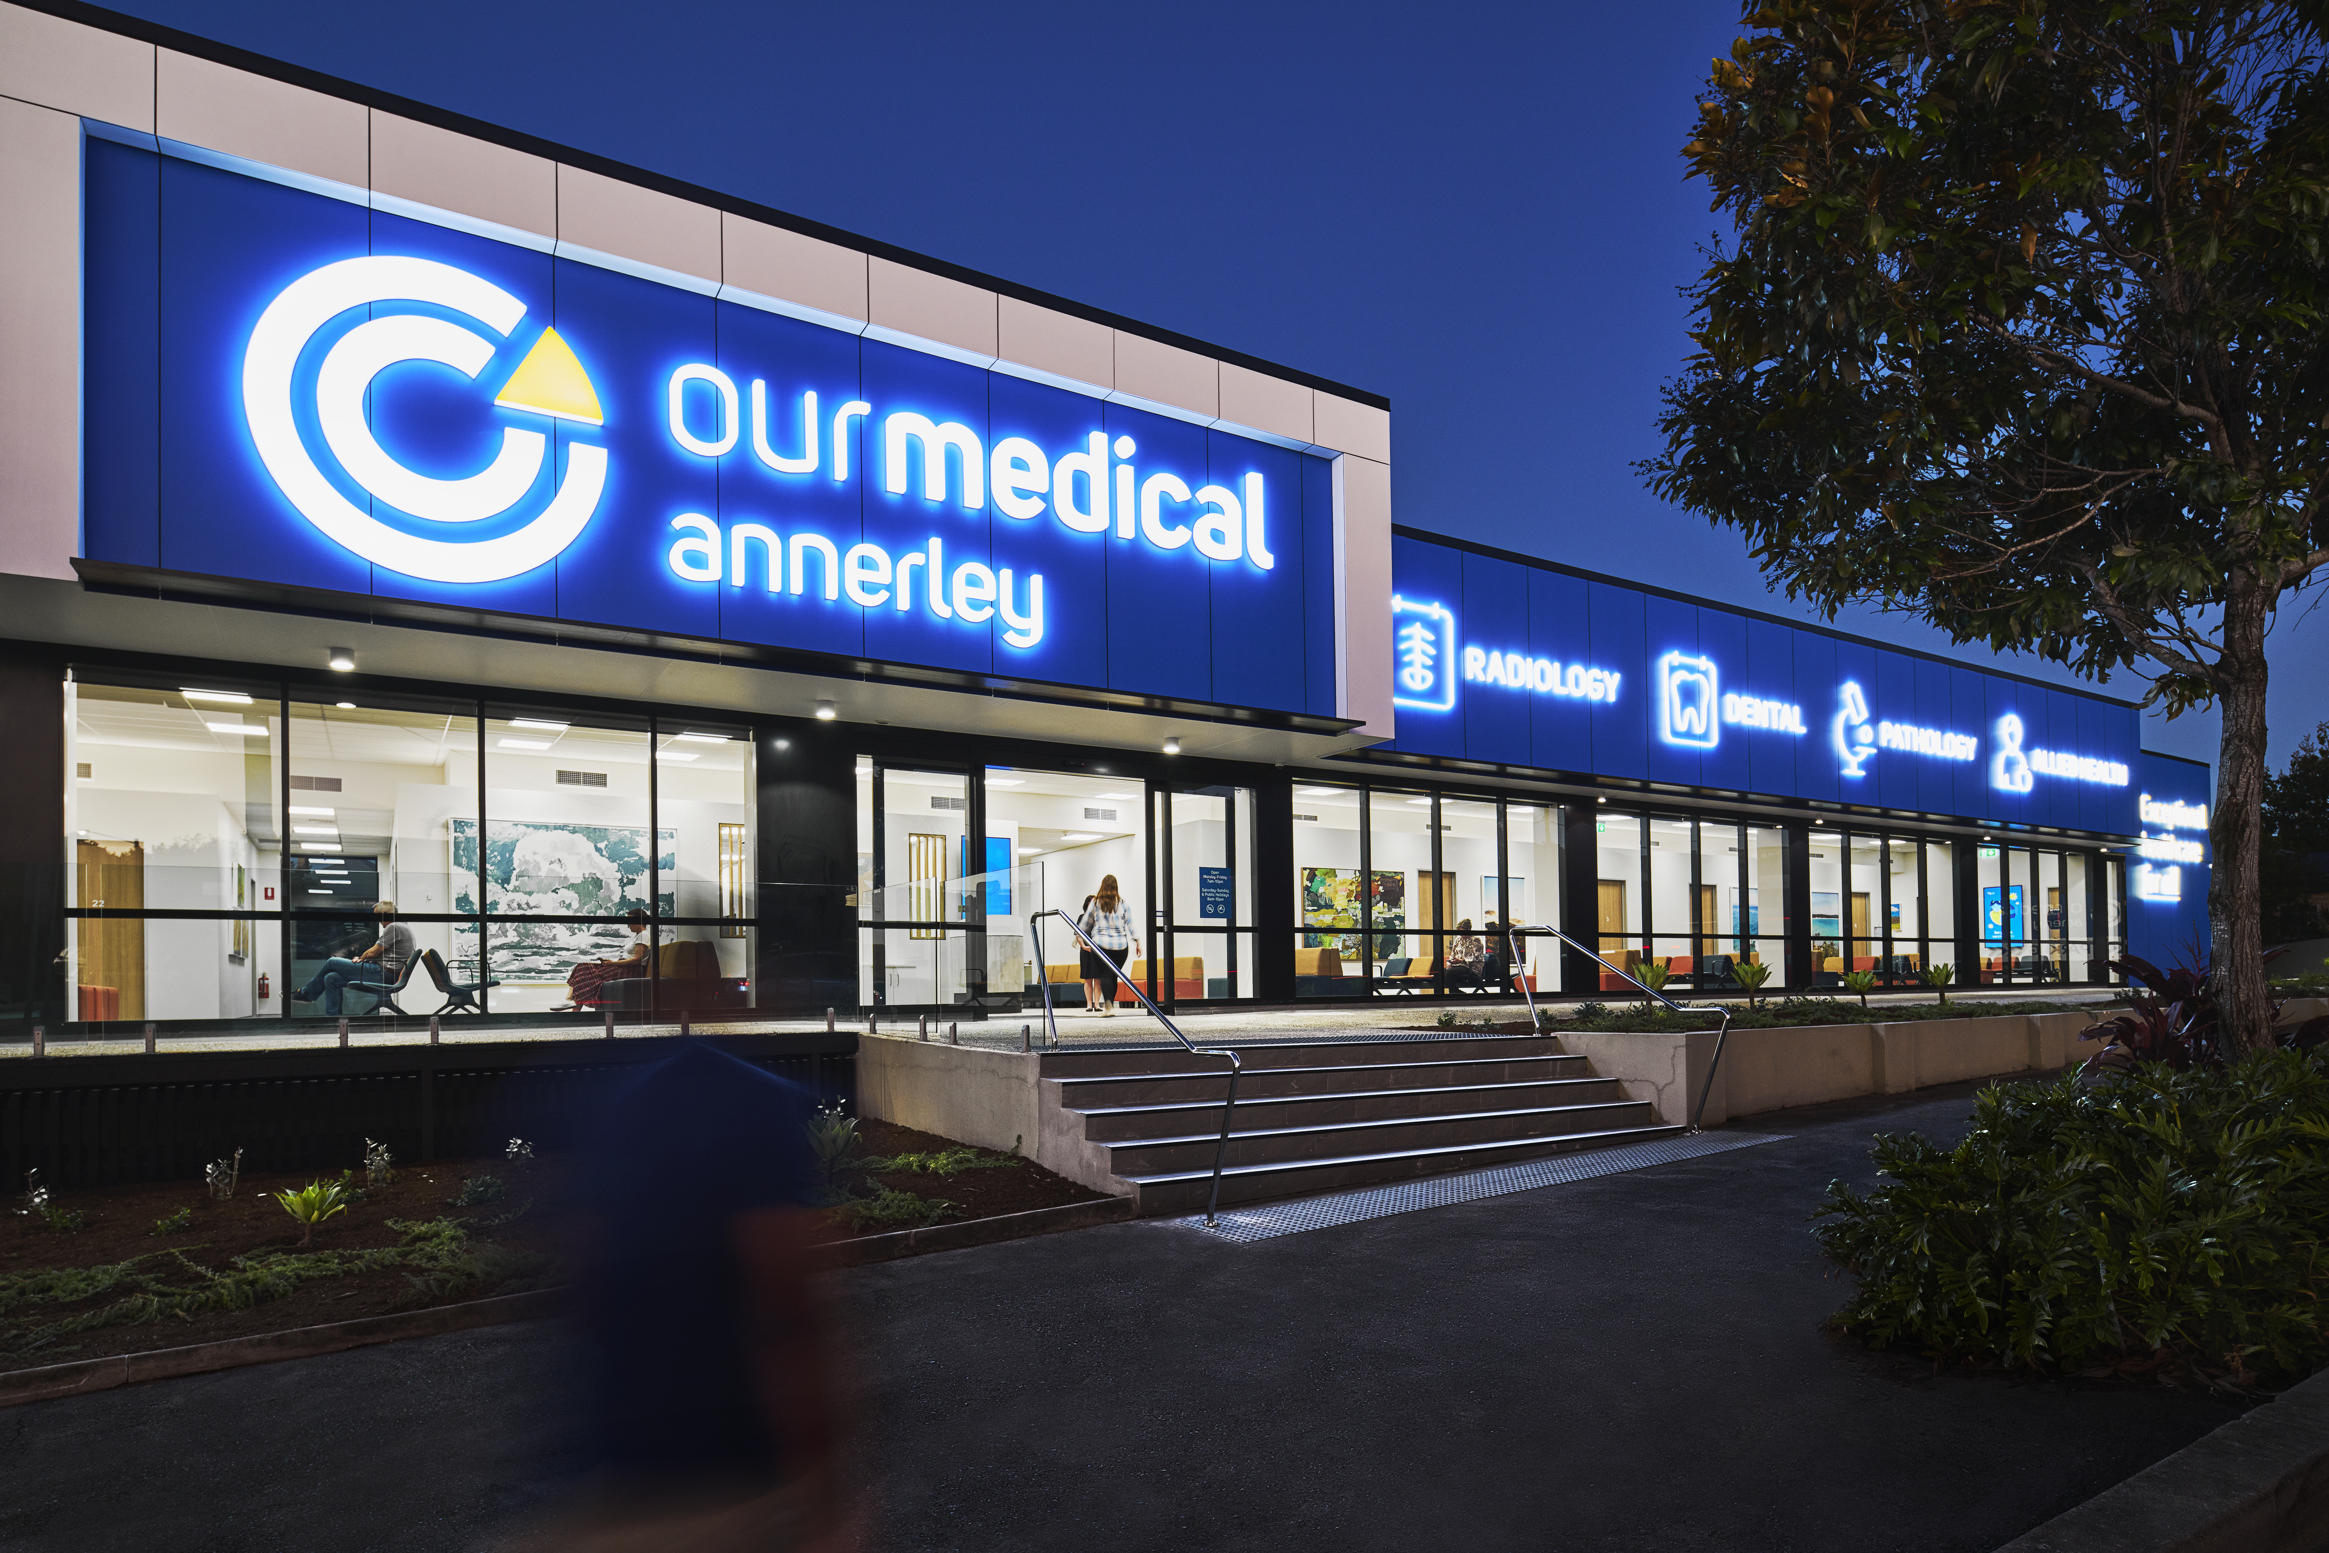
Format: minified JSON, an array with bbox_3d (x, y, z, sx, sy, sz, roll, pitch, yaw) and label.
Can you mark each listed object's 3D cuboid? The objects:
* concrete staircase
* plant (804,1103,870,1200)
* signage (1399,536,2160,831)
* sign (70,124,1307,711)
[{"bbox_3d":[1.593,2.298,8.583,4.767,0.840,1.295,5,-8,-31],"label":"concrete staircase"},{"bbox_3d":[-1.932,2.201,7.250,0.350,0.540,0.350,2,-6,-31],"label":"plant"},{"bbox_3d":[11.506,-0.881,20.406,21.021,2.694,0.250,5,-4,-31],"label":"signage"},{"bbox_3d":[-2.590,-2.417,10.634,10.346,2.753,0.250,5,-4,-31],"label":"sign"}]

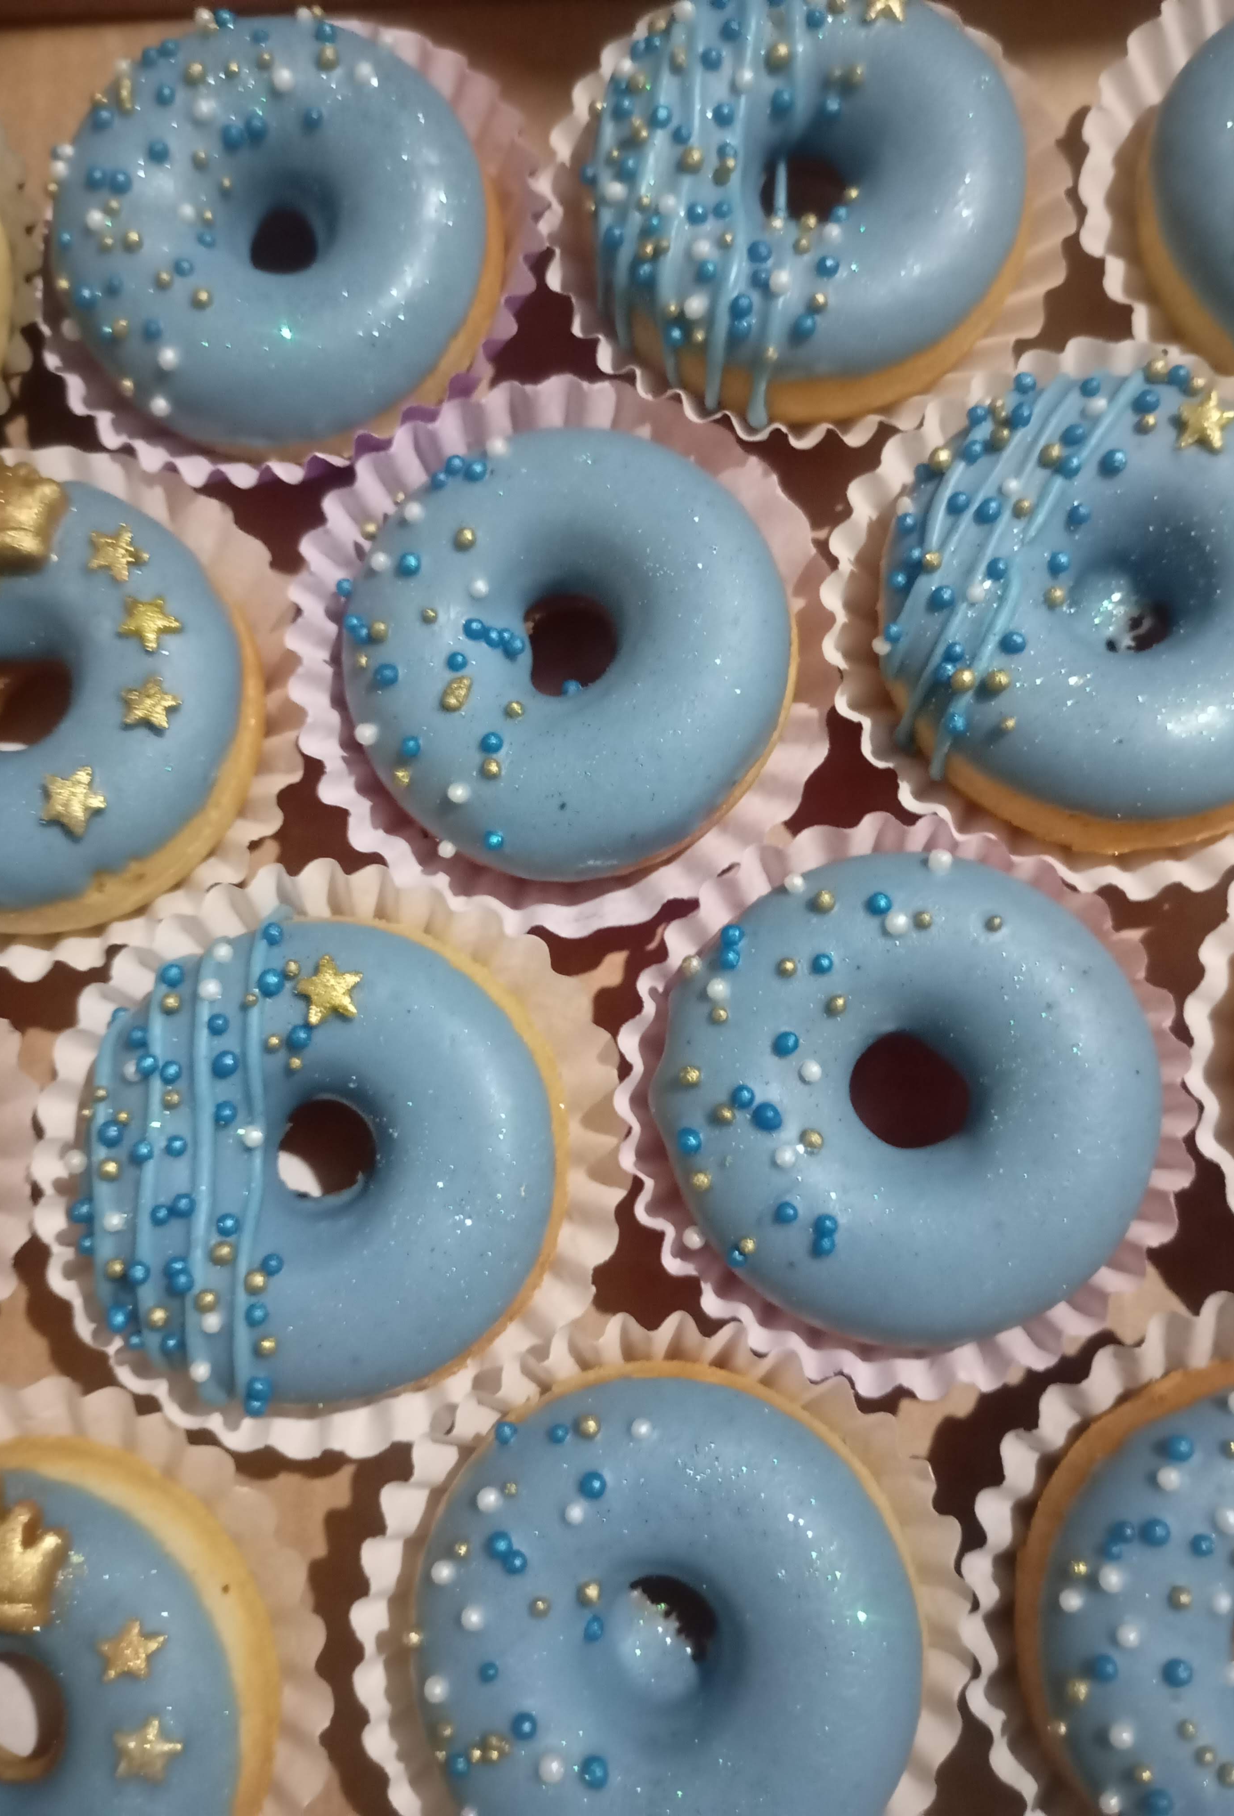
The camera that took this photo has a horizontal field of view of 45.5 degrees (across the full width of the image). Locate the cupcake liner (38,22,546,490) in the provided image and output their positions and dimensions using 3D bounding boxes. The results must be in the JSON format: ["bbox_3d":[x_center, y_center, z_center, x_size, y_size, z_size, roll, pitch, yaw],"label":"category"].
[{"bbox_3d":[-0.050,-0.101,0.240,0.082,0.024,0.082,0,81,2],"label":"cupcake liner"}]

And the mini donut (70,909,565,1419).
[{"bbox_3d":[-0.043,0.037,0.214,0.072,0.026,0.072,0,81,2],"label":"mini donut"}]

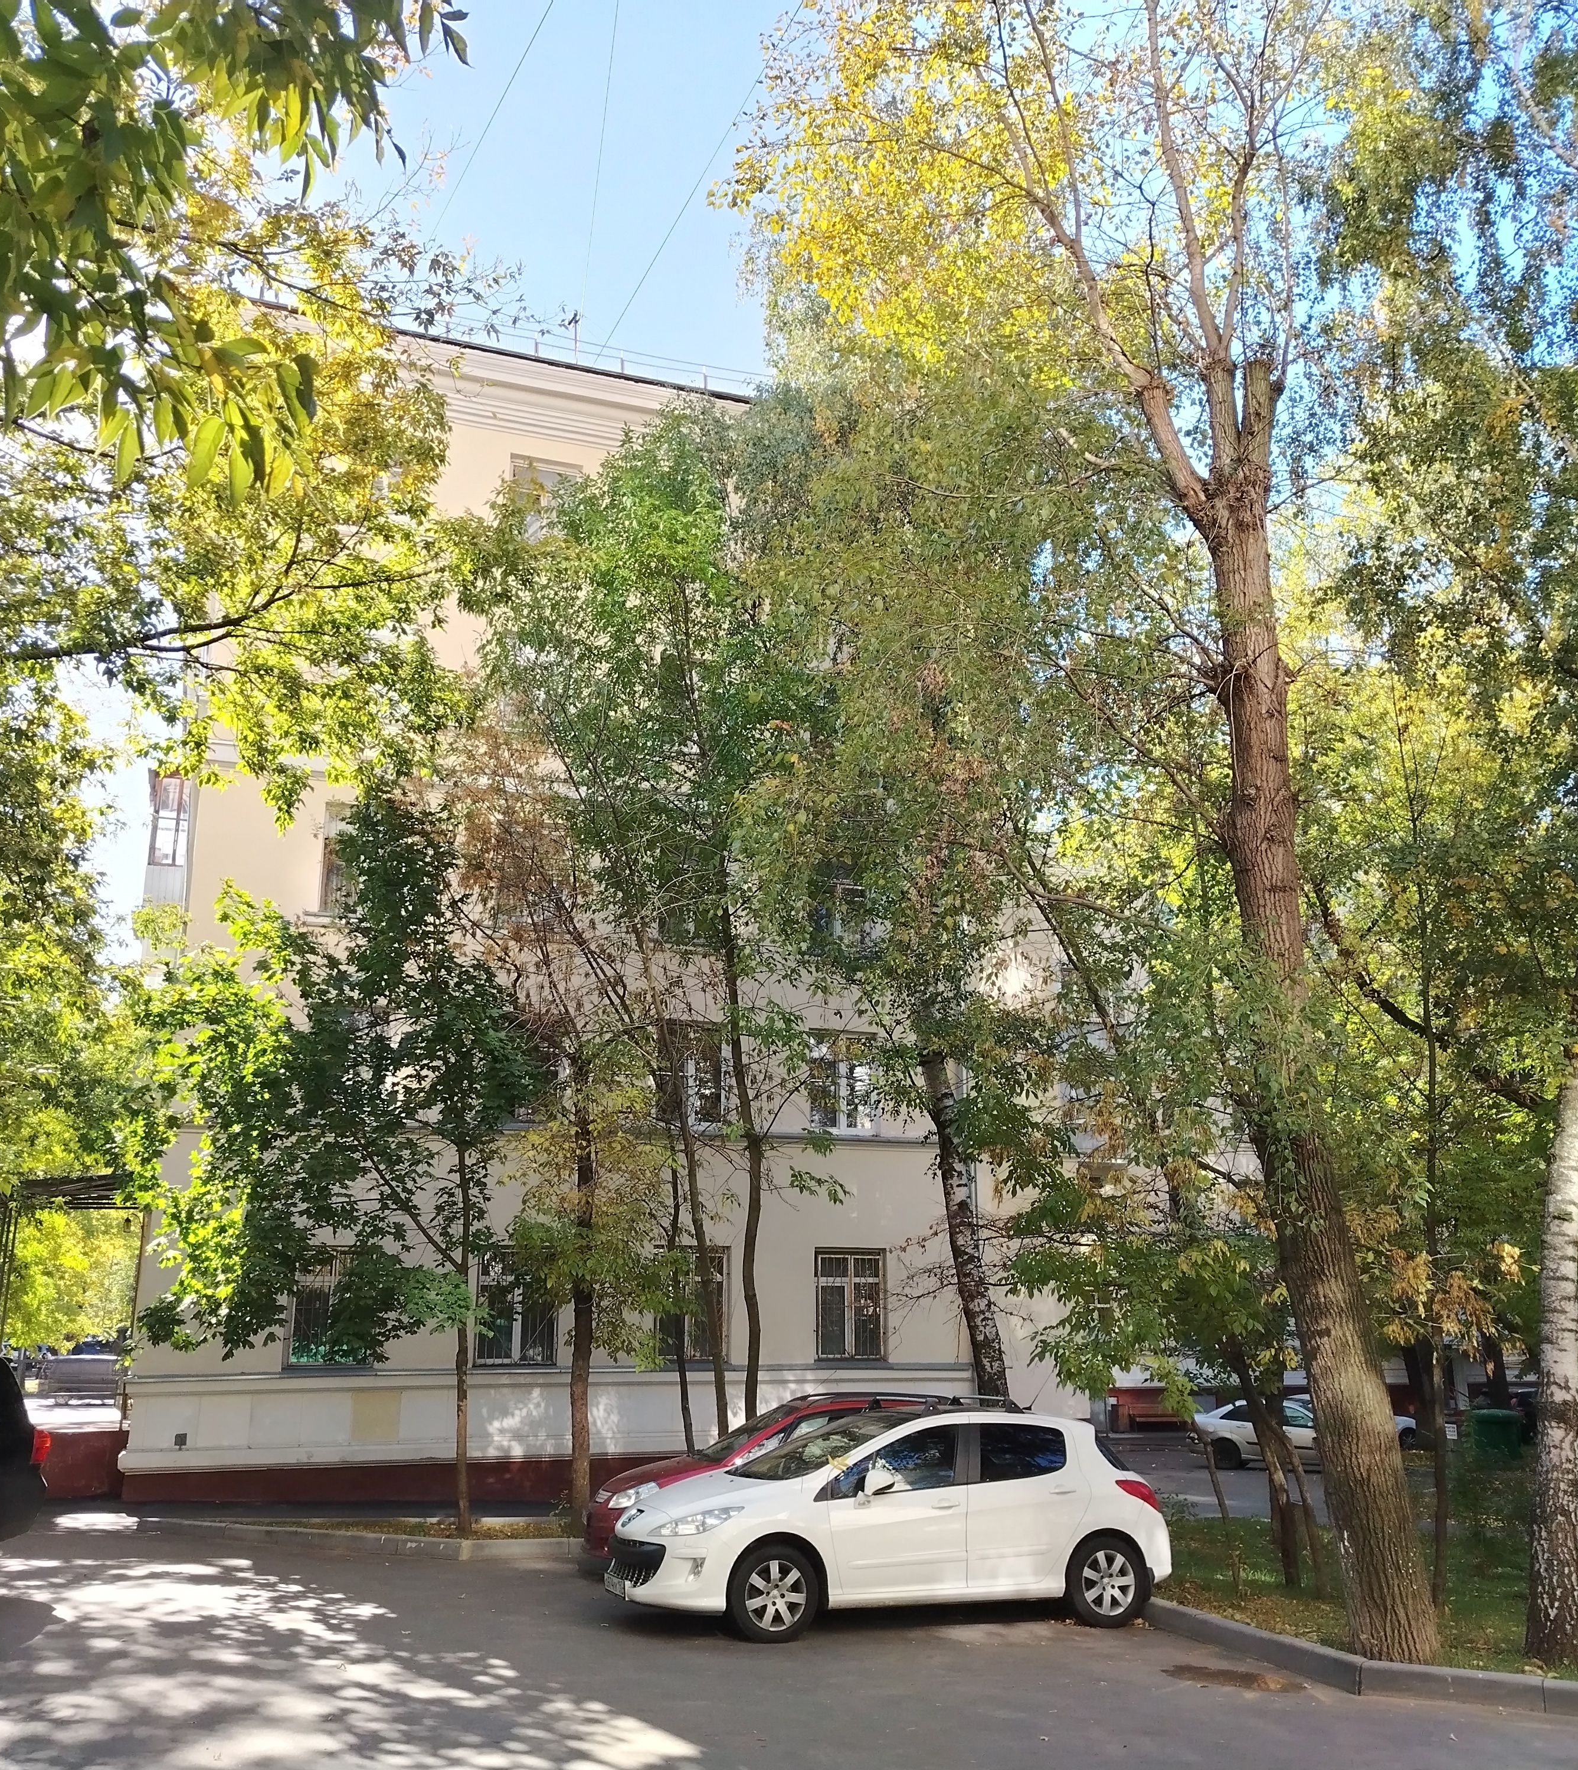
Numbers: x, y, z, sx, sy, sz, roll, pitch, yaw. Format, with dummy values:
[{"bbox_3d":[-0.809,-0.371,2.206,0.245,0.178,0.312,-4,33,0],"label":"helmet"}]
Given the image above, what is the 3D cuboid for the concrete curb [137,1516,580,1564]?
[{"bbox_3d":[-5.364,7.238,18.329,7.300,0.200,1.000,-11,-19,32],"label":"concrete curb"}]

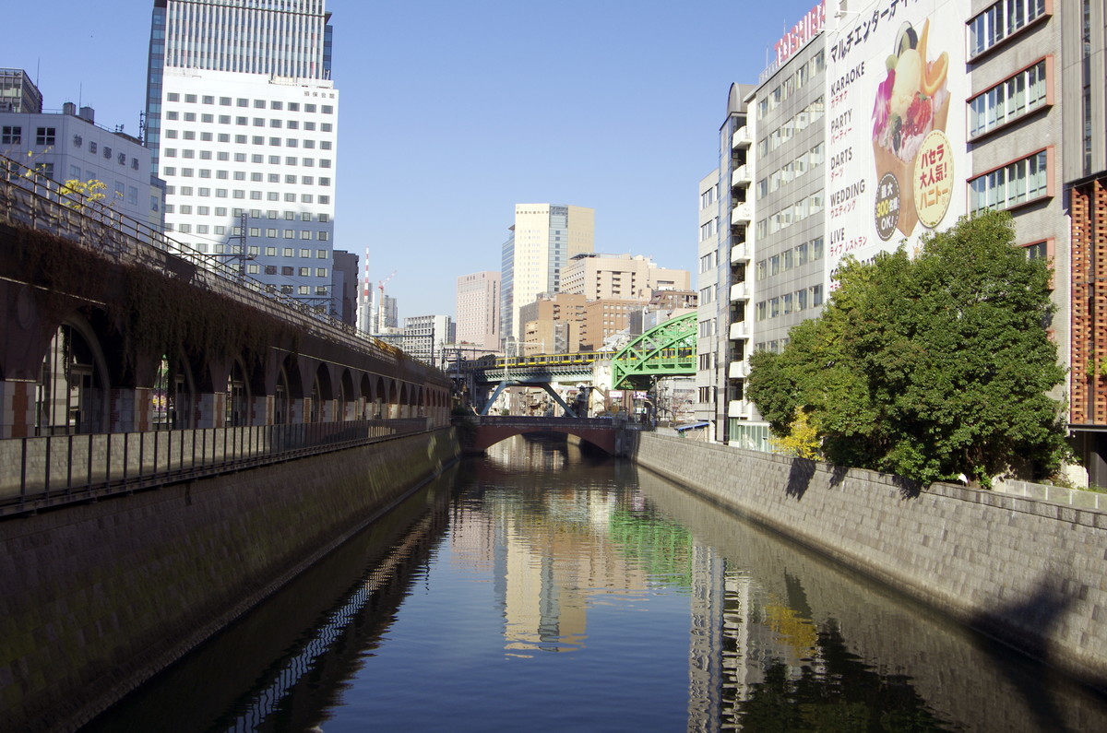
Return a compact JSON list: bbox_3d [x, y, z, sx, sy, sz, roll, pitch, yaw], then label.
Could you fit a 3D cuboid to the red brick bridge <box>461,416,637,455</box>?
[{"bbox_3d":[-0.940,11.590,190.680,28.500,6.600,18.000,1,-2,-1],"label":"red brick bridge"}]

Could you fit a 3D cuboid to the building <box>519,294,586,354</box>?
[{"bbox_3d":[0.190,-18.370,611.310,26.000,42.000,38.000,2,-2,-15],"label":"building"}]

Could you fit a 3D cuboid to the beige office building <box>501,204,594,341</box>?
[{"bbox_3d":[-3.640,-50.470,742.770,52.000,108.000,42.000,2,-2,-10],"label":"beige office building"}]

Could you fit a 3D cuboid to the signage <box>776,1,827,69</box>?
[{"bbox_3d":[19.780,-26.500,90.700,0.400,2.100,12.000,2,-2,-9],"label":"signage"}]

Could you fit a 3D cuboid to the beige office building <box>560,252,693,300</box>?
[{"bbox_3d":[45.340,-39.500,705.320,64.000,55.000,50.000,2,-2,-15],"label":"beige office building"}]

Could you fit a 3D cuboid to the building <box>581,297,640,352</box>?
[{"bbox_3d":[28.830,-15.530,593.200,24.000,40.000,35.000,2,-2,-15],"label":"building"}]

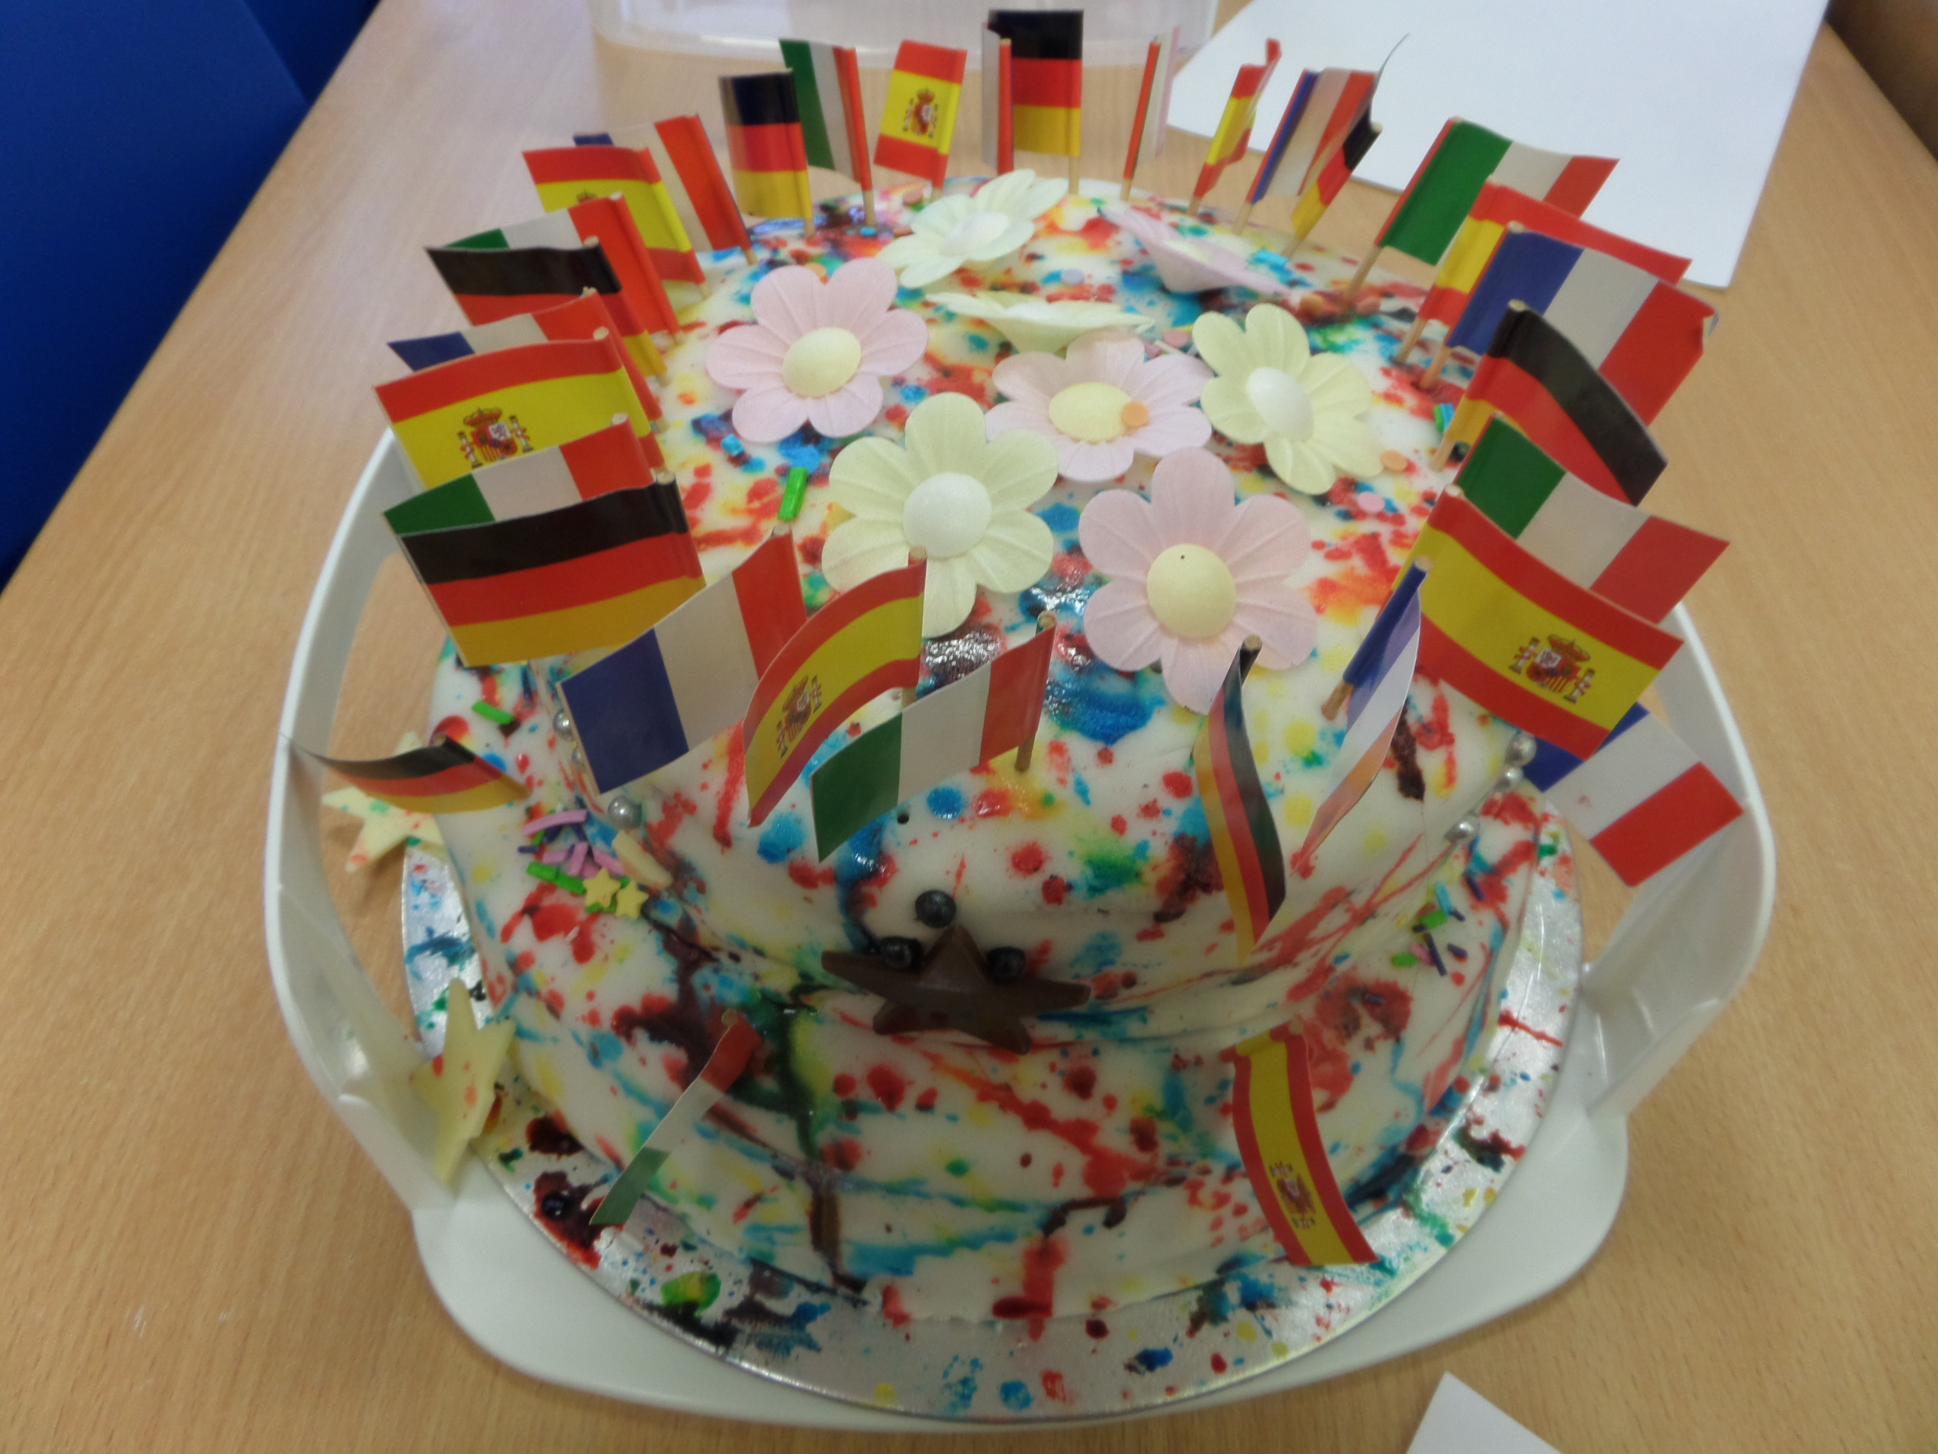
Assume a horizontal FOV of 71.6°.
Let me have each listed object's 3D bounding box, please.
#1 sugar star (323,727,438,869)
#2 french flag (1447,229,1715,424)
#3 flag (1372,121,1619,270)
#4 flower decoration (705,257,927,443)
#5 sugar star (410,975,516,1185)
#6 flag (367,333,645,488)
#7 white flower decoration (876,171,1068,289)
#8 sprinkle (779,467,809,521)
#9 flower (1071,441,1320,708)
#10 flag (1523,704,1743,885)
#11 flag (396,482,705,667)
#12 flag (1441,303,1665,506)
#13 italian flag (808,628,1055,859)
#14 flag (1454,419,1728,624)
[{"bbox_3d":[-0.121,0.016,0.290,0.036,0.005,0.036,1,51,4],"label":"sugar star"},{"bbox_3d":[0.097,-0.062,0.212,0.034,0.025,0.006,28,61,12],"label":"french flag"},{"bbox_3d":[0.094,-0.092,0.238,0.034,0.025,0.005,5,54,-15],"label":"flag"},{"bbox_3d":[-0.024,-0.061,0.224,0.037,0.008,0.038,-5,70,13],"label":"flower decoration"},{"bbox_3d":[-0.096,0.068,0.255,0.005,0.036,0.036,16,41,-44],"label":"sugar star"},{"bbox_3d":[-0.066,-0.044,0.197,0.035,0.025,0.006,-7,57,1],"label":"flag"},{"bbox_3d":[0.002,-0.089,0.248,0.038,0.009,0.040,7,48,37],"label":"white flower decoration"},{"bbox_3d":[-0.027,-0.036,0.209,0.003,0.002,0.011,5,51,2],"label":"sprinkle"},{"bbox_3d":[0.032,-0.020,0.189,0.036,0.009,0.037,0,88,8],"label":"flower"},{"bbox_3d":[0.116,0.009,0.240,0.003,0.025,0.034,-22,67,-44],"label":"flag"},{"bbox_3d":[-0.052,-0.019,0.176,0.034,0.025,0.004,-12,51,-7],"label":"flag"},{"bbox_3d":[0.083,-0.040,0.193,0.005,0.027,0.033,-17,58,-16],"label":"flag"},{"bbox_3d":[-0.004,0.003,0.160,0.034,0.025,0.004,-31,66,-18],"label":"italian flag"},{"bbox_3d":[0.083,-0.025,0.188,0.033,0.027,0.004,35,60,18],"label":"flag"}]

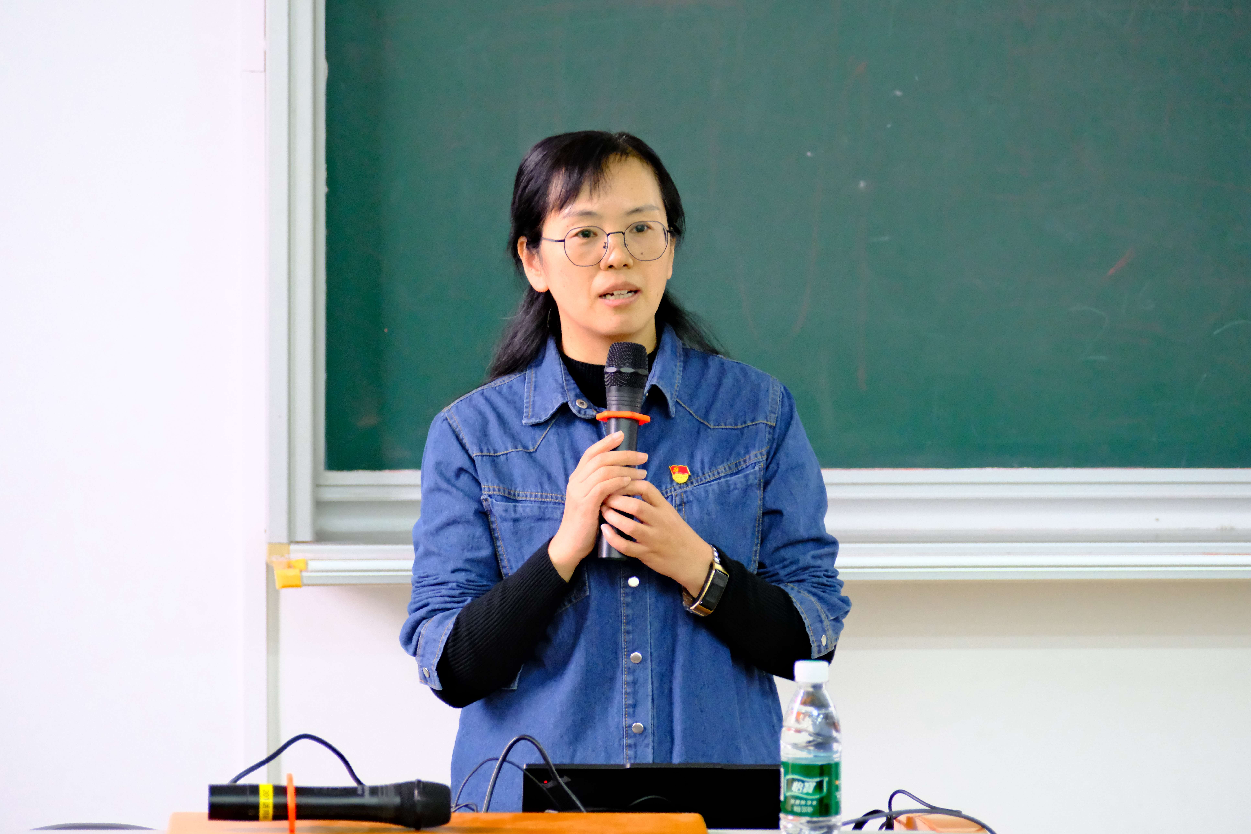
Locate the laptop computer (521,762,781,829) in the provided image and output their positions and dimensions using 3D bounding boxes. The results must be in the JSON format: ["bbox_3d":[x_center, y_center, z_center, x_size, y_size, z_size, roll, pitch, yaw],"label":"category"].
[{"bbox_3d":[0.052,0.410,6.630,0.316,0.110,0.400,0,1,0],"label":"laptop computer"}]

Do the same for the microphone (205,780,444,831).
[{"bbox_3d":[-0.287,0.377,6.080,0.240,0.050,0.050,0,0,0],"label":"microphone"}]

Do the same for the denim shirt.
[{"bbox_3d":[-0.001,0.237,7.030,0.505,0.680,0.330,0,1,-9],"label":"denim shirt"}]

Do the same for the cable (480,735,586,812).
[{"bbox_3d":[-0.095,0.369,6.420,0.110,0.090,0.100,0,1,0],"label":"cable"}]

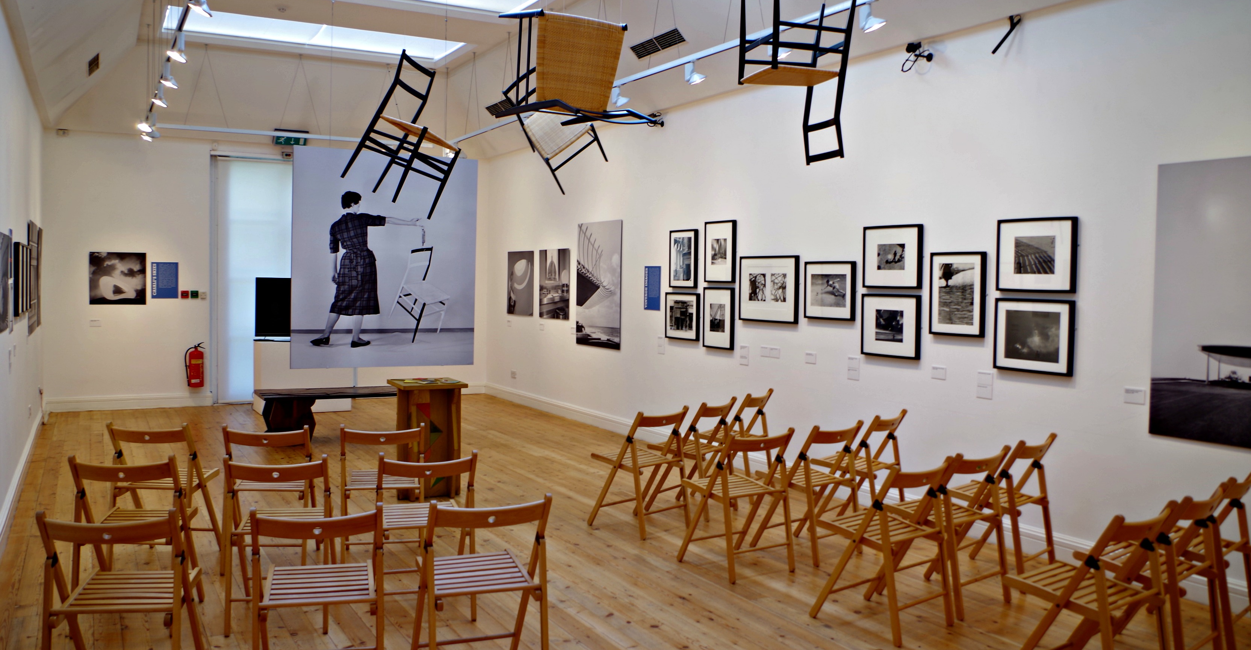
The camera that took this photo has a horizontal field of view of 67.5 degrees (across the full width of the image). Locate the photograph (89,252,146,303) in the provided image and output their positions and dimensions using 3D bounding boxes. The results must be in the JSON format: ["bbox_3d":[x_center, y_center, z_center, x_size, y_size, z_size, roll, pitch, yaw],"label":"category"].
[{"bbox_3d":[-5.739,-0.523,10.591,0.590,0.595,0.020,-1,3,-30],"label":"photograph"}]

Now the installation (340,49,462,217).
[{"bbox_3d":[-1.251,-1.129,5.564,0.450,0.830,0.410,26,1,21],"label":"installation"}]

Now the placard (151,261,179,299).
[{"bbox_3d":[-5.431,-0.522,11.051,0.295,0.420,0.010,-1,3,-30],"label":"placard"}]

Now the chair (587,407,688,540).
[{"bbox_3d":[0.087,0.887,5.873,0.505,0.775,0.432,3,3,45],"label":"chair"}]

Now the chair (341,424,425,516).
[{"bbox_3d":[-1.314,0.894,5.091,0.435,0.770,0.500,0,3,-13],"label":"chair"}]

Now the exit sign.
[{"bbox_3d":[-3.988,-2.227,11.117,0.375,0.170,0.080,-1,3,-30],"label":"exit sign"}]

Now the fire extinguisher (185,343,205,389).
[{"bbox_3d":[-4.950,0.457,10.774,0.200,0.530,0.170,-1,3,-30],"label":"fire extinguisher"}]

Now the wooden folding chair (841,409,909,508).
[{"bbox_3d":[1.451,0.903,5.824,0.500,0.770,0.435,3,4,39],"label":"wooden folding chair"}]

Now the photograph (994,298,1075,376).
[{"bbox_3d":[2.340,0.065,5.371,0.030,0.420,0.505,-1,3,-30],"label":"photograph"}]

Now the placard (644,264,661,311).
[{"bbox_3d":[0.255,-0.346,8.907,0.012,0.415,0.280,-1,3,-30],"label":"placard"}]

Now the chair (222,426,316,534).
[{"bbox_3d":[-1.887,0.895,5.029,0.432,0.775,0.505,0,2,-10],"label":"chair"}]

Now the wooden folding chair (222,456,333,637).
[{"bbox_3d":[-1.518,0.931,4.213,0.435,0.770,0.500,1,3,-8],"label":"wooden folding chair"}]

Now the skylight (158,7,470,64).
[{"bbox_3d":[-3.177,-2.992,9.692,2.880,0.120,1.320,-1,3,-30],"label":"skylight"}]

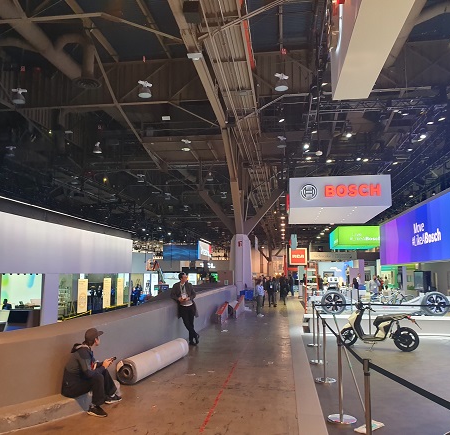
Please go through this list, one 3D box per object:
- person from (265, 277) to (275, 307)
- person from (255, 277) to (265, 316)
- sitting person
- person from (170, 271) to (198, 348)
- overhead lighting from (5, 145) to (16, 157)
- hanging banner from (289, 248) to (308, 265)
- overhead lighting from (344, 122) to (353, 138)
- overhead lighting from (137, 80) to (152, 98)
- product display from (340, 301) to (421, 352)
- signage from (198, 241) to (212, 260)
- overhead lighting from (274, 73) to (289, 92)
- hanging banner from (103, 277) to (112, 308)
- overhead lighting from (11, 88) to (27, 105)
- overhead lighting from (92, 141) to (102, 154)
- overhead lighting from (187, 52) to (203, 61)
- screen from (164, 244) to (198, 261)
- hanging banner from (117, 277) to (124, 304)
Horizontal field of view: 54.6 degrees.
[{"bbox_3d":[2.459,3.902,23.293,0.550,1.690,0.400,-1,-7,6],"label":"person"},{"bbox_3d":[1.453,3.256,18.032,0.380,1.620,0.460,-5,-9,37],"label":"person"},{"bbox_3d":[-1.750,1.956,5.647,0.750,1.040,0.560,-1,-7,6],"label":"sitting person"},{"bbox_3d":[-0.985,2.238,10.702,0.620,1.750,0.500,4,-8,-27],"label":"person"},{"bbox_3d":[-12.799,-4.006,26.092,0.500,0.620,0.500,-1,-7,8],"label":"overhead lighting"},{"bbox_3d":[8.629,4.601,51.000,2.110,1.990,0.250,-1,-7,8],"label":"hanging banner"},{"bbox_3d":[5.812,-4.094,20.500,0.420,0.680,0.420,-1,-7,8],"label":"overhead lighting"},{"bbox_3d":[-3.161,-5.099,17.354,0.520,0.620,0.520,-1,-7,8],"label":"overhead lighting"},{"bbox_3d":[3.541,2.504,10.148,1.850,1.100,0.680,-3,-8,25],"label":"product display"},{"bbox_3d":[-2.836,4.582,59.401,0.400,2.400,8.800,-1,-7,11],"label":"signage"},{"bbox_3d":[2.155,-5.189,16.652,0.520,0.620,0.520,-1,-7,8],"label":"overhead lighting"},{"bbox_3d":[-8.490,5.506,31.556,0.080,2.200,1.150,-1,-7,11],"label":"hanging banner"},{"bbox_3d":[-9.706,-5.737,20.642,0.600,0.620,0.580,-1,-7,8],"label":"overhead lighting"},{"bbox_3d":[-8.500,-4.668,29.194,0.580,0.680,0.580,-1,-7,8],"label":"overhead lighting"},{"bbox_3d":[-0.946,-5.161,13.965,0.500,0.220,0.300,-1,-7,8],"label":"overhead lighting"},{"bbox_3d":[-5.479,4.376,54.000,4.280,1.980,0.300,-1,-7,8],"label":"screen"},{"bbox_3d":[-8.141,5.824,34.161,0.080,2.050,1.300,-1,-7,8],"label":"hanging banner"}]

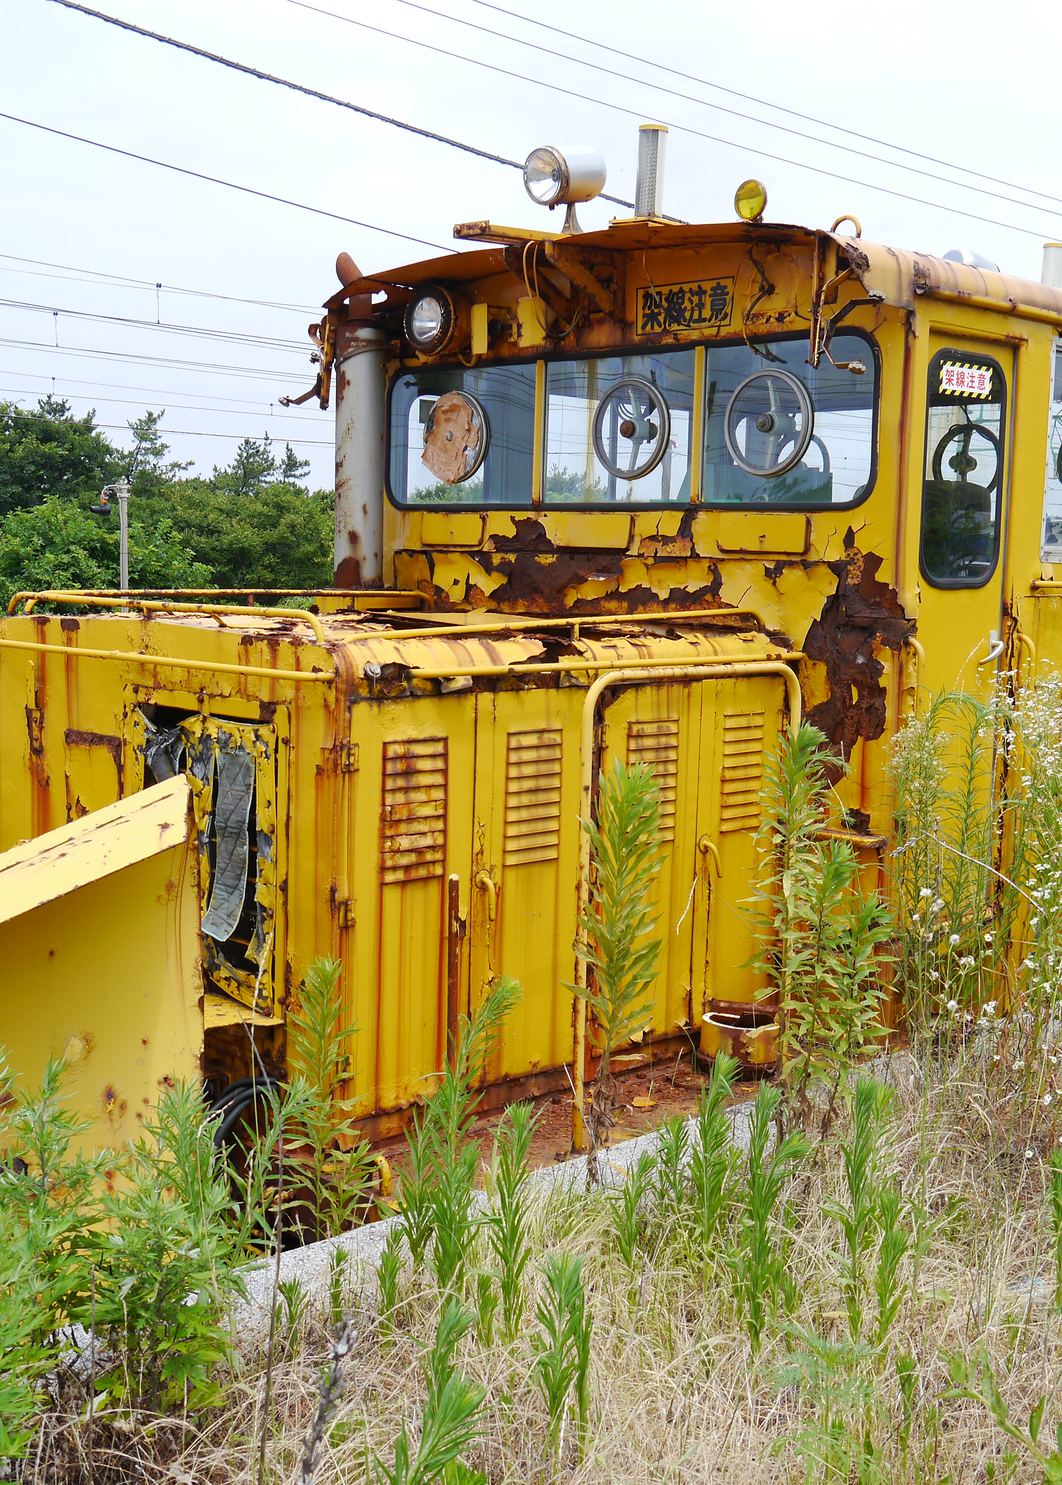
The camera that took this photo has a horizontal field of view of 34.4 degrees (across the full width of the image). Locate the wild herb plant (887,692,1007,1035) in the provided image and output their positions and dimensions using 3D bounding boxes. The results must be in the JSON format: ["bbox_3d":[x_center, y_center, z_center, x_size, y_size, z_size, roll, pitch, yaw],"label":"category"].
[{"bbox_3d":[1.301,0.382,5.356,0.381,1.088,0.343,3,7,14],"label":"wild herb plant"}]

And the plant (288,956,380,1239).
[{"bbox_3d":[-0.438,0.814,3.808,0.208,0.694,0.208,1,7,-6],"label":"plant"}]

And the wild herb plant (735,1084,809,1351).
[{"bbox_3d":[0.452,0.892,3.217,0.138,0.518,0.138,2,7,9],"label":"wild herb plant"}]

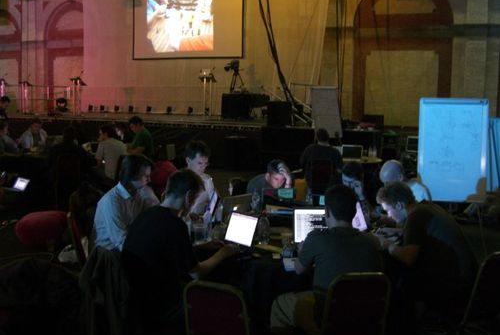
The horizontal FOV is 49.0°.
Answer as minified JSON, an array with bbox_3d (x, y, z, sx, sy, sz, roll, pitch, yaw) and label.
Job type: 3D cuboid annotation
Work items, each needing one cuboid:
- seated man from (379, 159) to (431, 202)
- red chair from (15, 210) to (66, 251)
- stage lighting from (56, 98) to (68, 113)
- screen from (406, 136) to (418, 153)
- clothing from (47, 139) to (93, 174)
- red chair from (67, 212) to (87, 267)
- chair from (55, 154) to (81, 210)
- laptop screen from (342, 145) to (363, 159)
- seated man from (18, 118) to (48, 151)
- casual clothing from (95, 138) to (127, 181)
[{"bbox_3d":[1.257,0.554,4.730,0.720,1.220,0.500,-4,10,-30],"label":"seated man"},{"bbox_3d":[-2.279,0.707,6.000,0.560,0.480,0.560,-2,8,-21],"label":"red chair"},{"bbox_3d":[-5.636,-1.864,16.500,0.370,0.450,0.360,0,6,-11],"label":"stage lighting"},{"bbox_3d":[3.015,-0.401,10.000,0.390,0.300,0.060,2,1,6],"label":"screen"},{"bbox_3d":[-2.602,-0.146,8.000,0.620,0.600,0.420,2,6,6],"label":"clothing"},{"bbox_3d":[-1.117,0.771,4.100,0.520,0.880,0.420,-1,8,-12],"label":"red chair"},{"bbox_3d":[-2.834,0.212,8.500,0.410,0.880,0.500,0,7,-9],"label":"chair"},{"bbox_3d":[1.606,-0.247,8.600,0.325,0.225,0.015,2,-9,5],"label":"laptop screen"},{"bbox_3d":[-3.560,-0.176,9.042,0.500,1.300,0.680,-1,9,-11],"label":"seated man"},{"bbox_3d":[-2.135,-0.115,8.400,0.470,0.660,0.380,-5,9,-45],"label":"casual clothing"}]

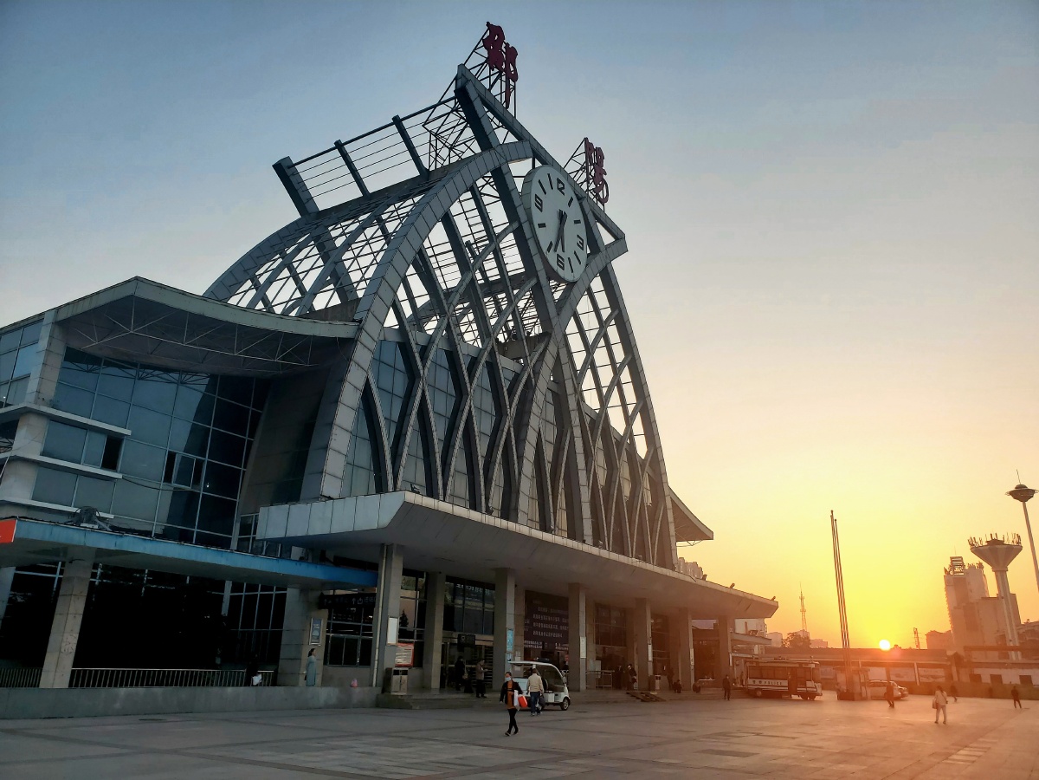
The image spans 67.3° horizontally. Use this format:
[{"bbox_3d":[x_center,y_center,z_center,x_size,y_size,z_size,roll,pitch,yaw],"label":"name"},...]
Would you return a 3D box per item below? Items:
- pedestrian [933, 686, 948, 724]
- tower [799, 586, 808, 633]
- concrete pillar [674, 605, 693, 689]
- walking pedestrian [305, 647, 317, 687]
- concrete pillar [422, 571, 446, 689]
[{"bbox_3d":[18.770,14.000,34.864,0.520,1.560,0.400,-3,-20,11],"label":"pedestrian"},{"bbox_3d":[133.669,112.604,367.116,3.600,42.098,3.600,-11,-23,30],"label":"tower"},{"bbox_3d":[13.622,20.974,63.472,0.800,6.330,0.800,-11,-23,32],"label":"concrete pillar"},{"bbox_3d":[-8.805,11.860,33.164,0.420,1.620,0.450,8,-21,-19],"label":"walking pedestrian"},{"bbox_3d":[-5.279,14.764,48.017,0.750,6.750,0.820,-11,-23,30],"label":"concrete pillar"}]

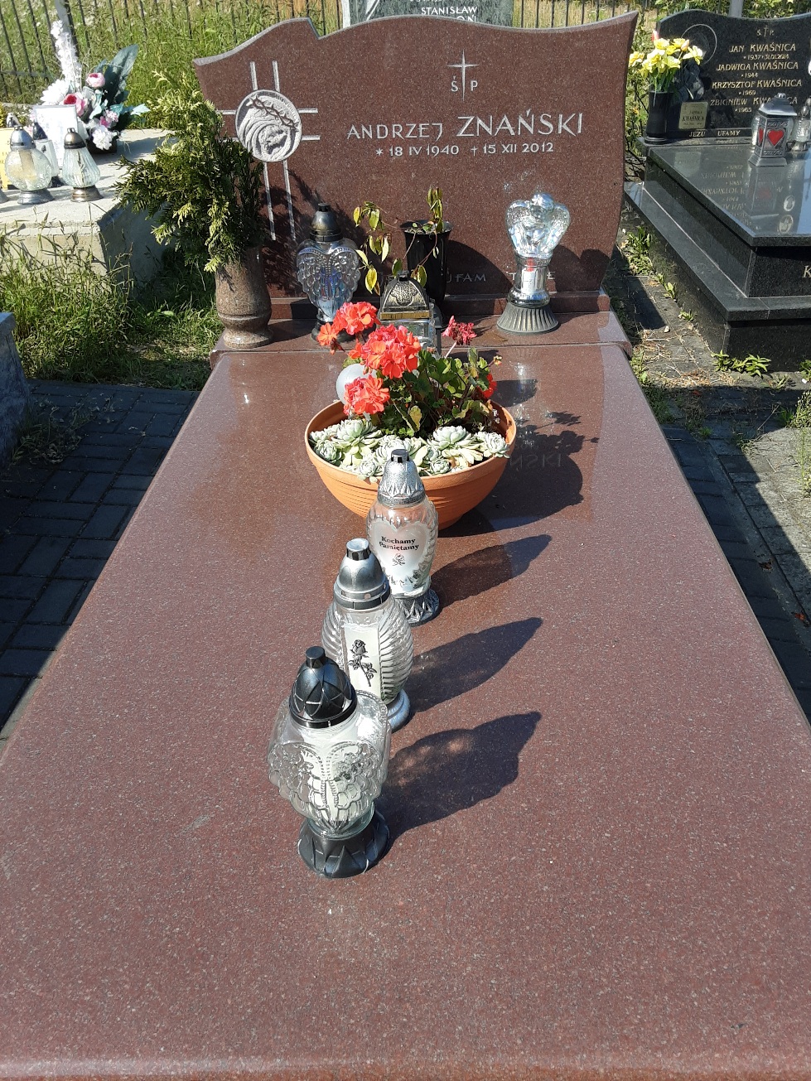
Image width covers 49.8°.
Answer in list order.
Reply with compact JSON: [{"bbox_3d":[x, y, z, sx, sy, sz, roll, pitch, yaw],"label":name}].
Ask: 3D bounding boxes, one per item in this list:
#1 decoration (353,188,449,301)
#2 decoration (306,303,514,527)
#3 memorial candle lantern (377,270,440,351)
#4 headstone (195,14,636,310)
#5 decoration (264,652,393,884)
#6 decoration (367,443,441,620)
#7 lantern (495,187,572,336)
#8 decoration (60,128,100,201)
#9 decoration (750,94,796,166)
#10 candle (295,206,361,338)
[{"bbox_3d":[-0.002,-0.746,2.329,0.263,0.363,0.167,-1,33,2],"label":"decoration"},{"bbox_3d":[0.006,-0.232,1.536,0.372,0.373,0.372,-1,33,2],"label":"decoration"},{"bbox_3d":[0.005,-0.497,2.052,0.119,0.251,0.119,3,34,8],"label":"memorial candle lantern"},{"bbox_3d":[0.029,-0.986,2.350,1.094,0.739,0.167,-1,33,2],"label":"headstone"},{"bbox_3d":[-0.077,0.224,0.927,0.132,0.286,0.113,-2,33,1],"label":"decoration"},{"bbox_3d":[0.002,-0.009,1.285,0.109,0.276,0.109,0,33,4],"label":"decoration"},{"bbox_3d":[0.335,-0.738,2.309,0.171,0.344,0.159,0,33,4],"label":"lantern"},{"bbox_3d":[-1.471,-1.686,3.922,0.178,0.286,0.178,-11,34,-12],"label":"decoration"},{"bbox_3d":[1.960,-2.192,4.678,0.165,0.337,0.165,-4,33,-1],"label":"decoration"},{"bbox_3d":[-0.206,-0.715,2.320,0.169,0.338,0.125,-3,33,0],"label":"candle"}]

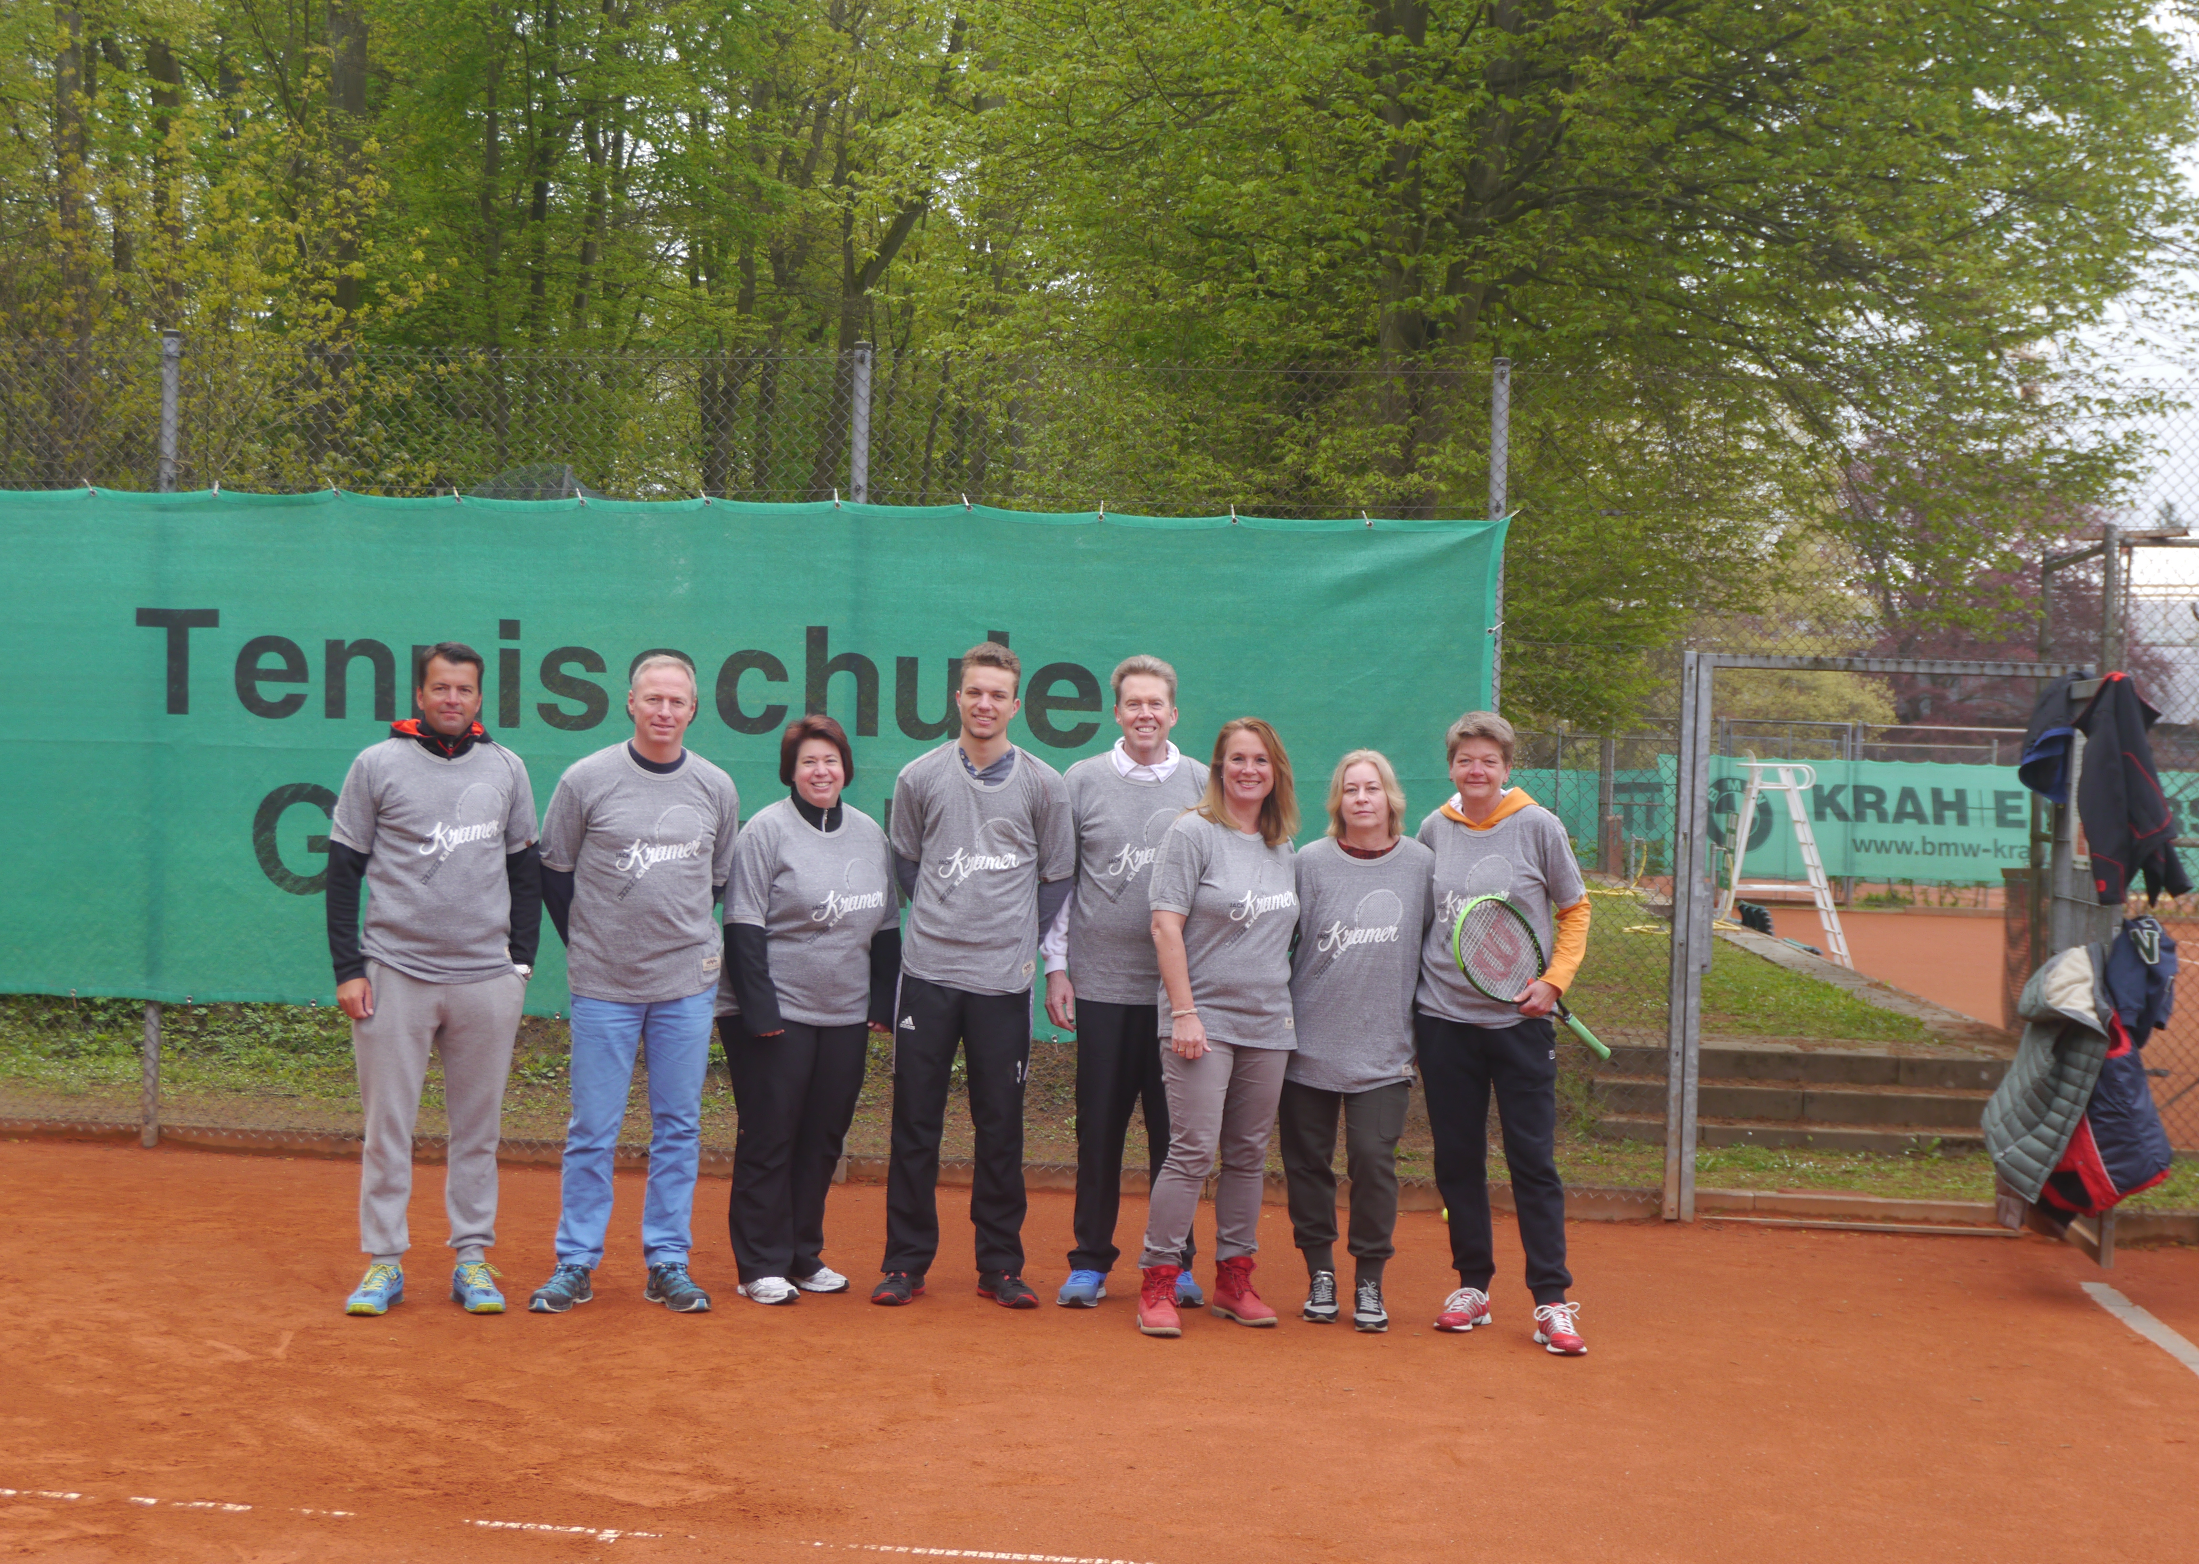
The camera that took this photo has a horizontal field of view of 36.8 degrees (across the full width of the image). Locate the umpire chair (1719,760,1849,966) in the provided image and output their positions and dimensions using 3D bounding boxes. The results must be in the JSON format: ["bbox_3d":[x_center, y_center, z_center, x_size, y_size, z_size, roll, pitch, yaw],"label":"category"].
[{"bbox_3d":[6.528,0.811,31.500,1.220,2.200,0.720,2,0,2],"label":"umpire chair"}]

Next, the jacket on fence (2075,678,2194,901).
[{"bbox_3d":[3.317,0.025,10.620,0.380,0.760,0.280,2,0,11],"label":"jacket on fence"}]

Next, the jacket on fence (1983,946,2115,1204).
[{"bbox_3d":[3.046,0.940,10.600,0.420,0.830,0.300,2,0,11],"label":"jacket on fence"}]

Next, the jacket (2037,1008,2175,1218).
[{"bbox_3d":[3.243,1.061,10.650,0.440,0.690,0.280,2,0,11],"label":"jacket"}]

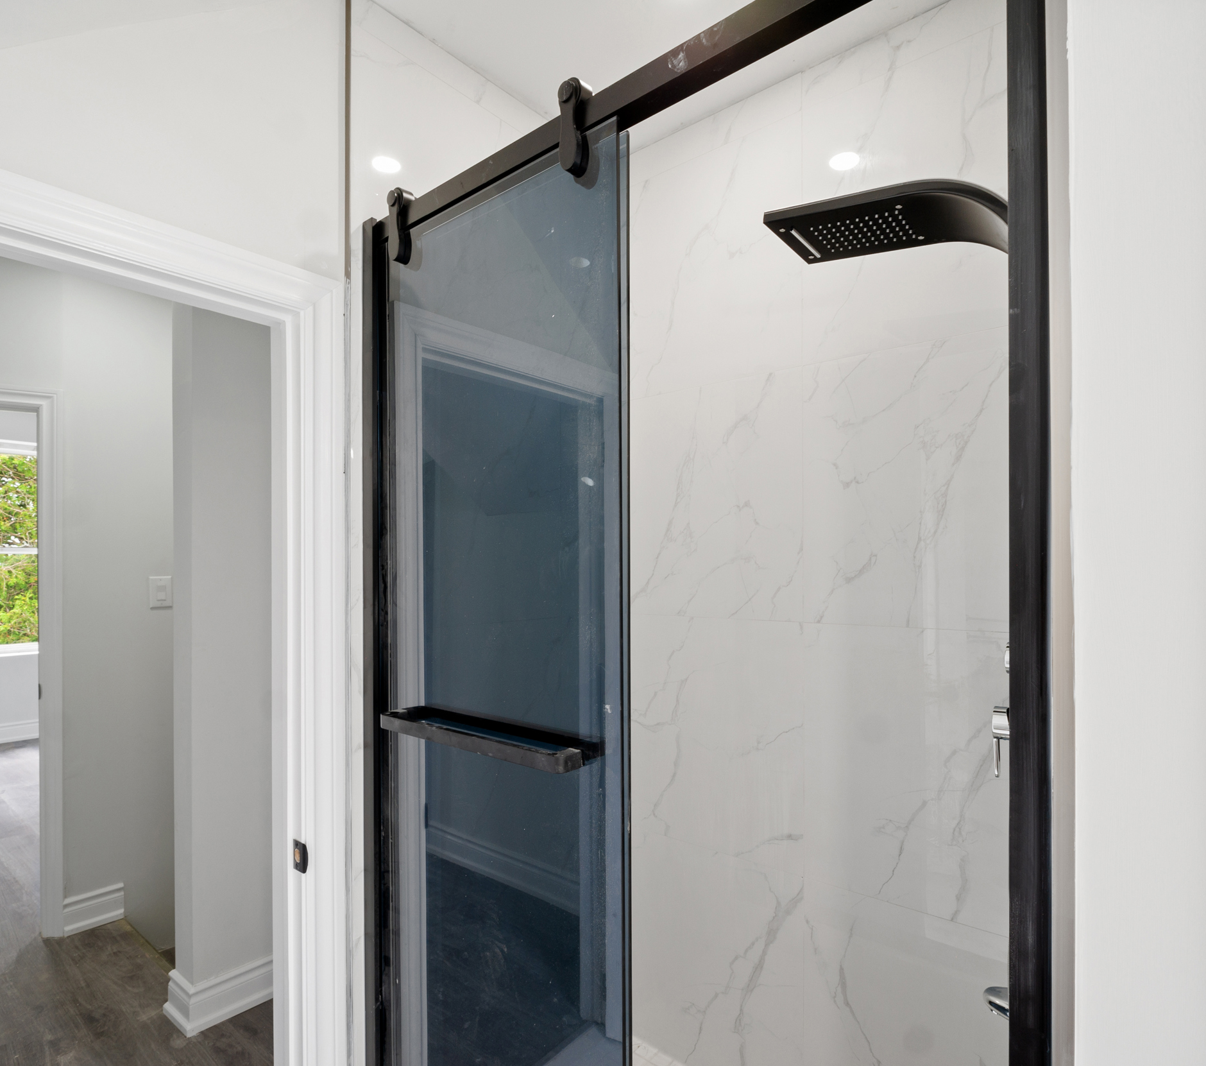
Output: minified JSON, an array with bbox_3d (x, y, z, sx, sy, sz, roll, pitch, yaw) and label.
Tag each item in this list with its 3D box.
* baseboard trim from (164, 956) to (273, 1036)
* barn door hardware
[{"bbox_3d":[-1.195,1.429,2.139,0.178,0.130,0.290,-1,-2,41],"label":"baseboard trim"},{"bbox_3d":[-0.037,-0.619,1.034,0.037,0.137,0.050,-1,-2,40],"label":"barn door hardware"}]

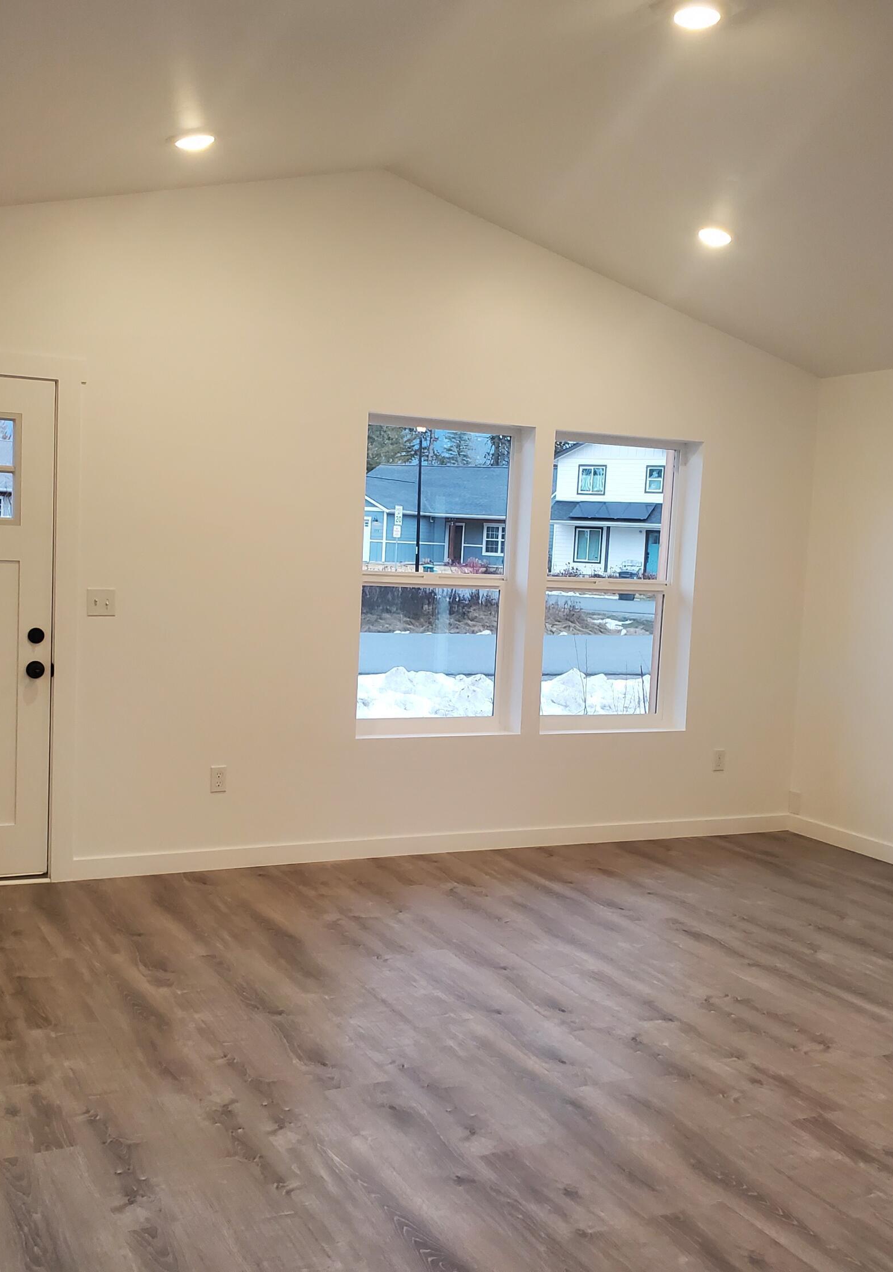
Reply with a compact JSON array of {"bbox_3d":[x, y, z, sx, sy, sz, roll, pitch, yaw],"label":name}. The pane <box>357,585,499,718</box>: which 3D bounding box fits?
[{"bbox_3d":[-0.070,0.082,6.173,0.750,0.640,0.030,1,5,-27],"label":"pane"}]

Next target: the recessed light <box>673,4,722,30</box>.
[{"bbox_3d":[0.746,-1.840,3.784,0.155,0.045,0.155,3,4,0],"label":"recessed light"}]

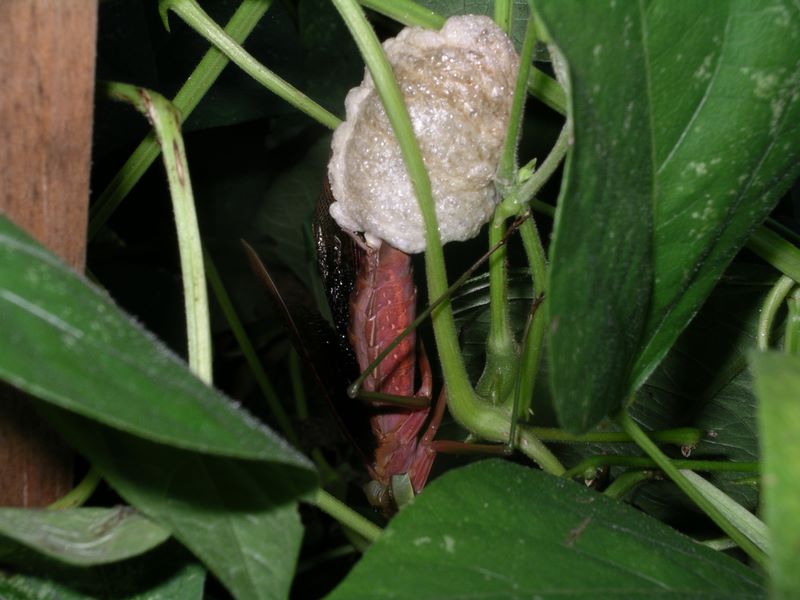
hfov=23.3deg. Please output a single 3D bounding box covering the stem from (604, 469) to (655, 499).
[{"bbox_3d":[0.038,0.031,0.325,0.010,0.003,0.004,-28,0,0],"label":"stem"}]

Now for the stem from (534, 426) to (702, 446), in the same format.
[{"bbox_3d":[0.035,0.022,0.315,0.028,0.003,0.004,2,0,0],"label":"stem"}]

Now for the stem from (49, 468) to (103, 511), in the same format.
[{"bbox_3d":[-0.054,0.032,0.325,0.012,0.003,0.004,-40,0,0],"label":"stem"}]

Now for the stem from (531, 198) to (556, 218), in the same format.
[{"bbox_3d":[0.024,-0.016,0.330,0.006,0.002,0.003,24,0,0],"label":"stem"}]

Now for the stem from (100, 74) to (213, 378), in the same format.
[{"bbox_3d":[-0.037,-0.010,0.300,0.017,0.047,0.010,3,6,0],"label":"stem"}]

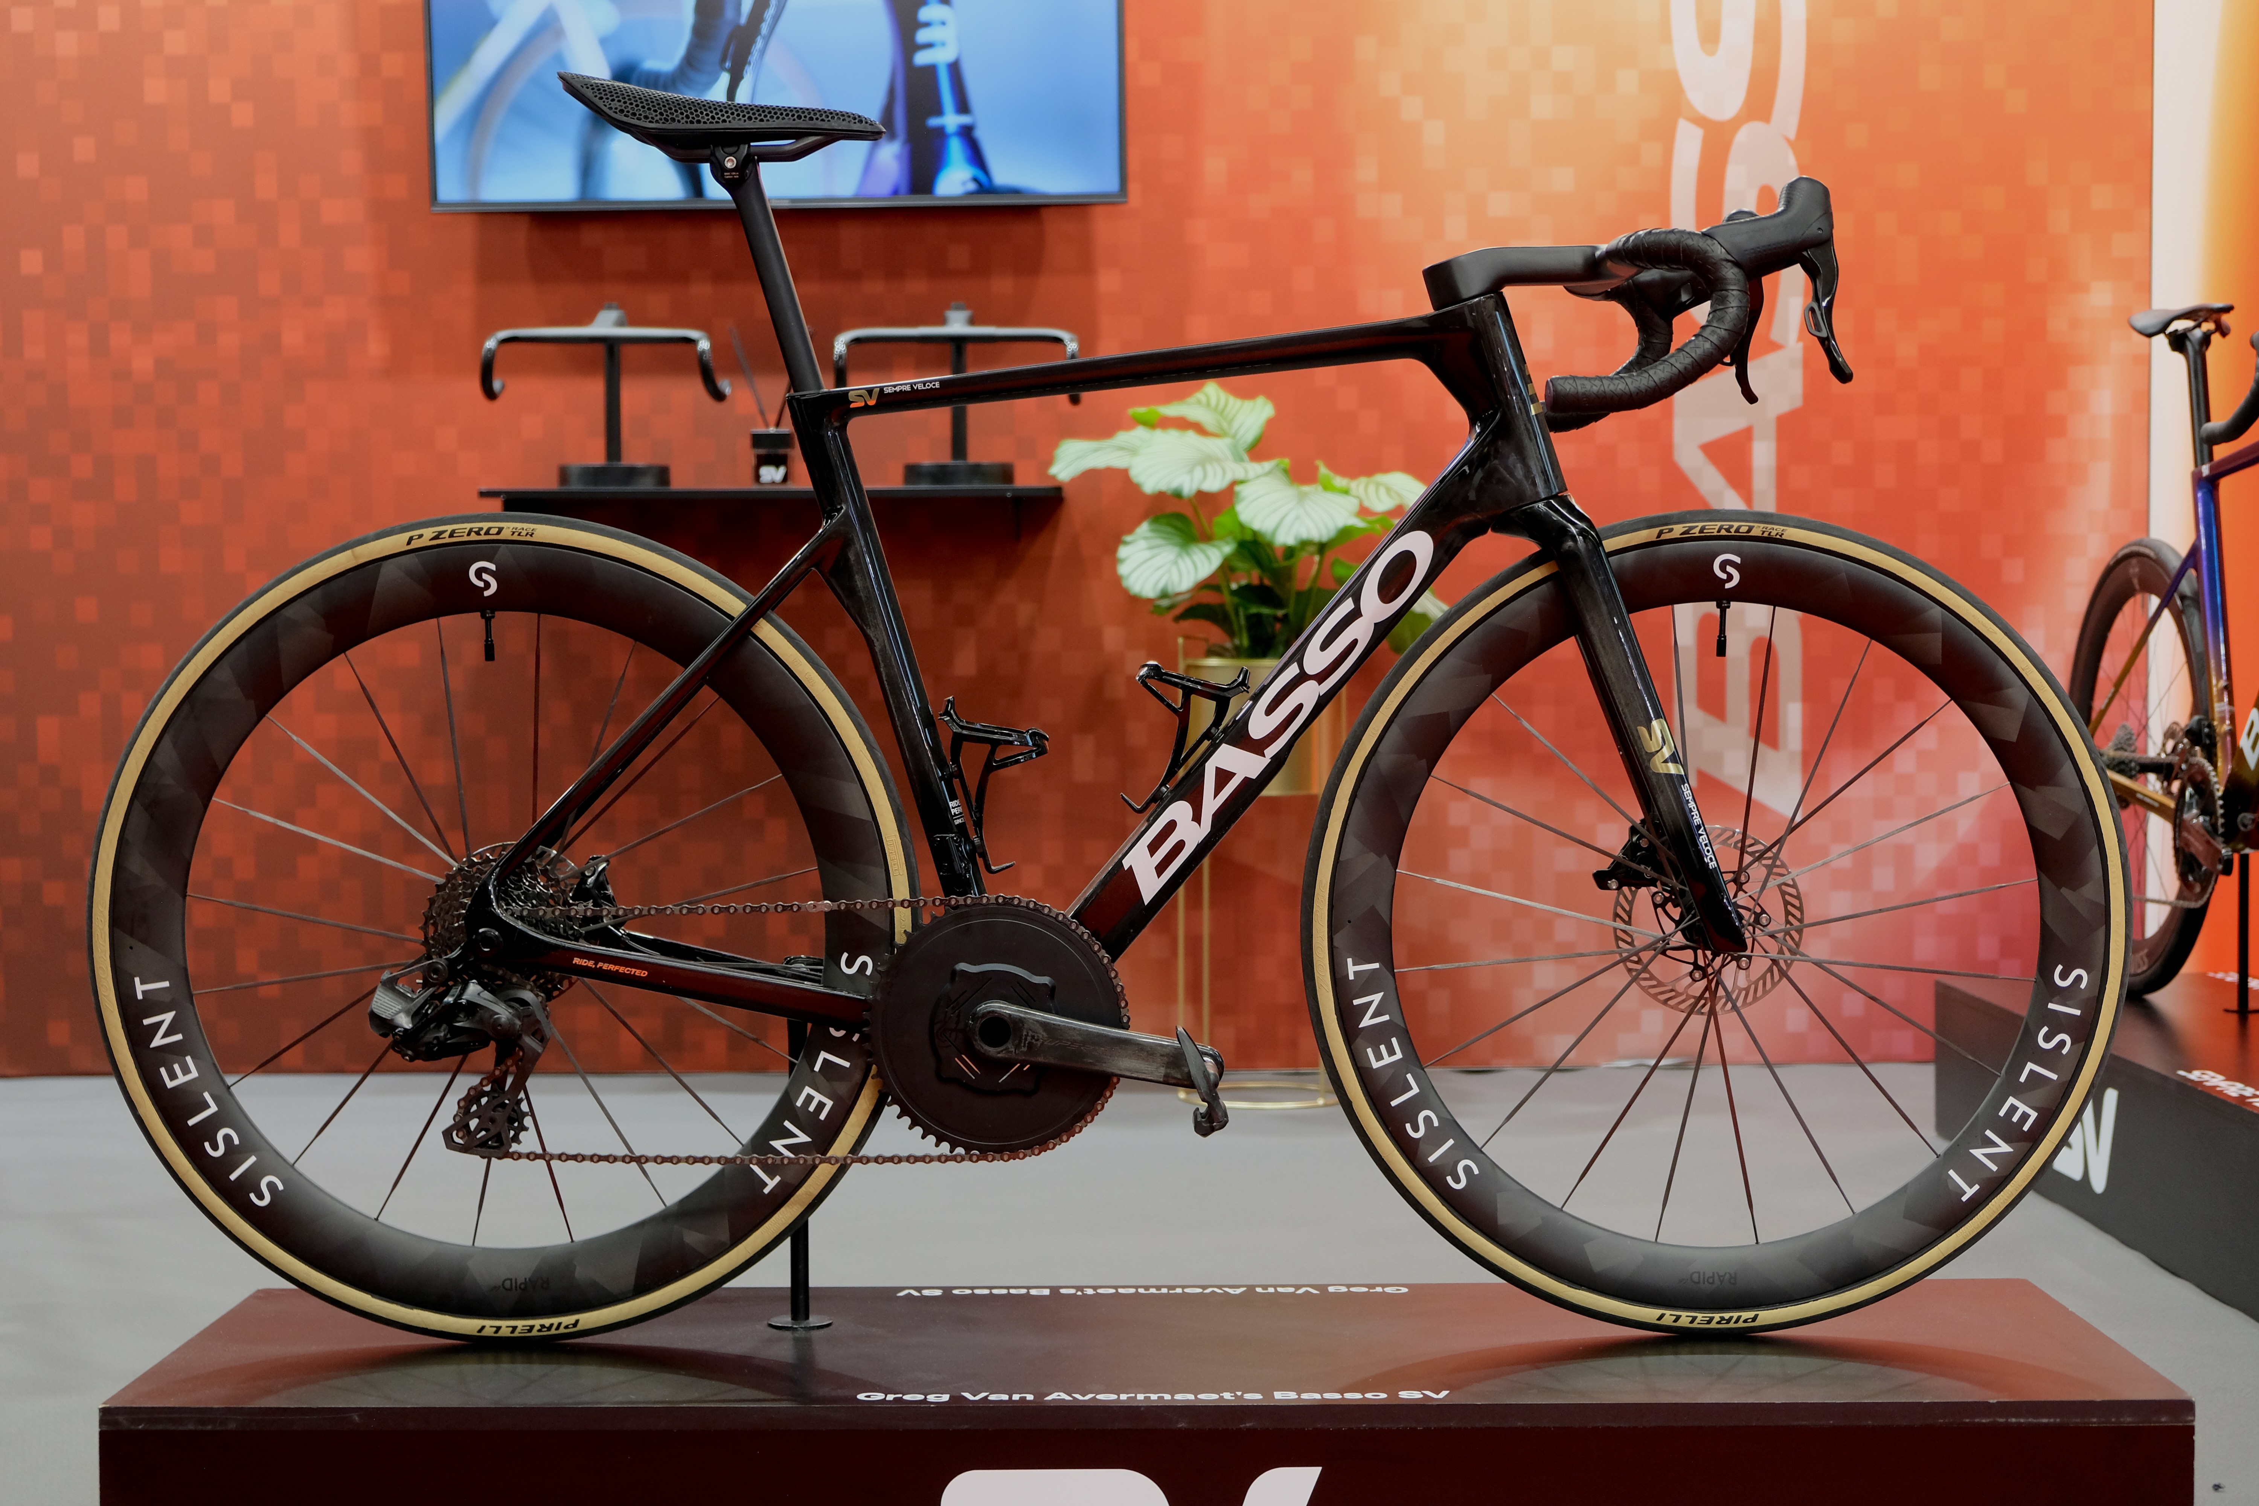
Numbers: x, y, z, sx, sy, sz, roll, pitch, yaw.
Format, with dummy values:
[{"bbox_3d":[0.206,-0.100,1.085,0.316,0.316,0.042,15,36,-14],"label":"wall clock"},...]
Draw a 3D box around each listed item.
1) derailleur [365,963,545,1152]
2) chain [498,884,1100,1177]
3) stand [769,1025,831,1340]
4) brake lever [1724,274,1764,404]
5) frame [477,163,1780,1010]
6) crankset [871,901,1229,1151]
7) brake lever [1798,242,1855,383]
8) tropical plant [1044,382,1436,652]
[{"bbox_3d":[-0.534,0.244,2.700,0.145,0.157,0.068,0,3,0],"label":"derailleur"},{"bbox_3d":[-0.269,0.223,2.721,0.530,0.222,0.028,0,3,0],"label":"chain"},{"bbox_3d":[-0.274,0.341,2.820,0.054,0.275,0.054,0,2,0],"label":"stand"},{"bbox_3d":[0.530,-0.355,2.915,0.041,0.110,0.035,0,3,0],"label":"brake lever"},{"bbox_3d":[-0.018,-0.120,2.757,1.027,0.707,0.150,0,3,0],"label":"frame"},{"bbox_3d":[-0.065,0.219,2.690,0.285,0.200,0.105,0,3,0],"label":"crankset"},{"bbox_3d":[0.530,-0.335,2.576,0.043,0.108,0.035,0,3,0],"label":"brake lever"},{"bbox_3d":[0.203,-0.396,5.800,0.680,0.480,0.560,0,2,0],"label":"tropical plant"}]

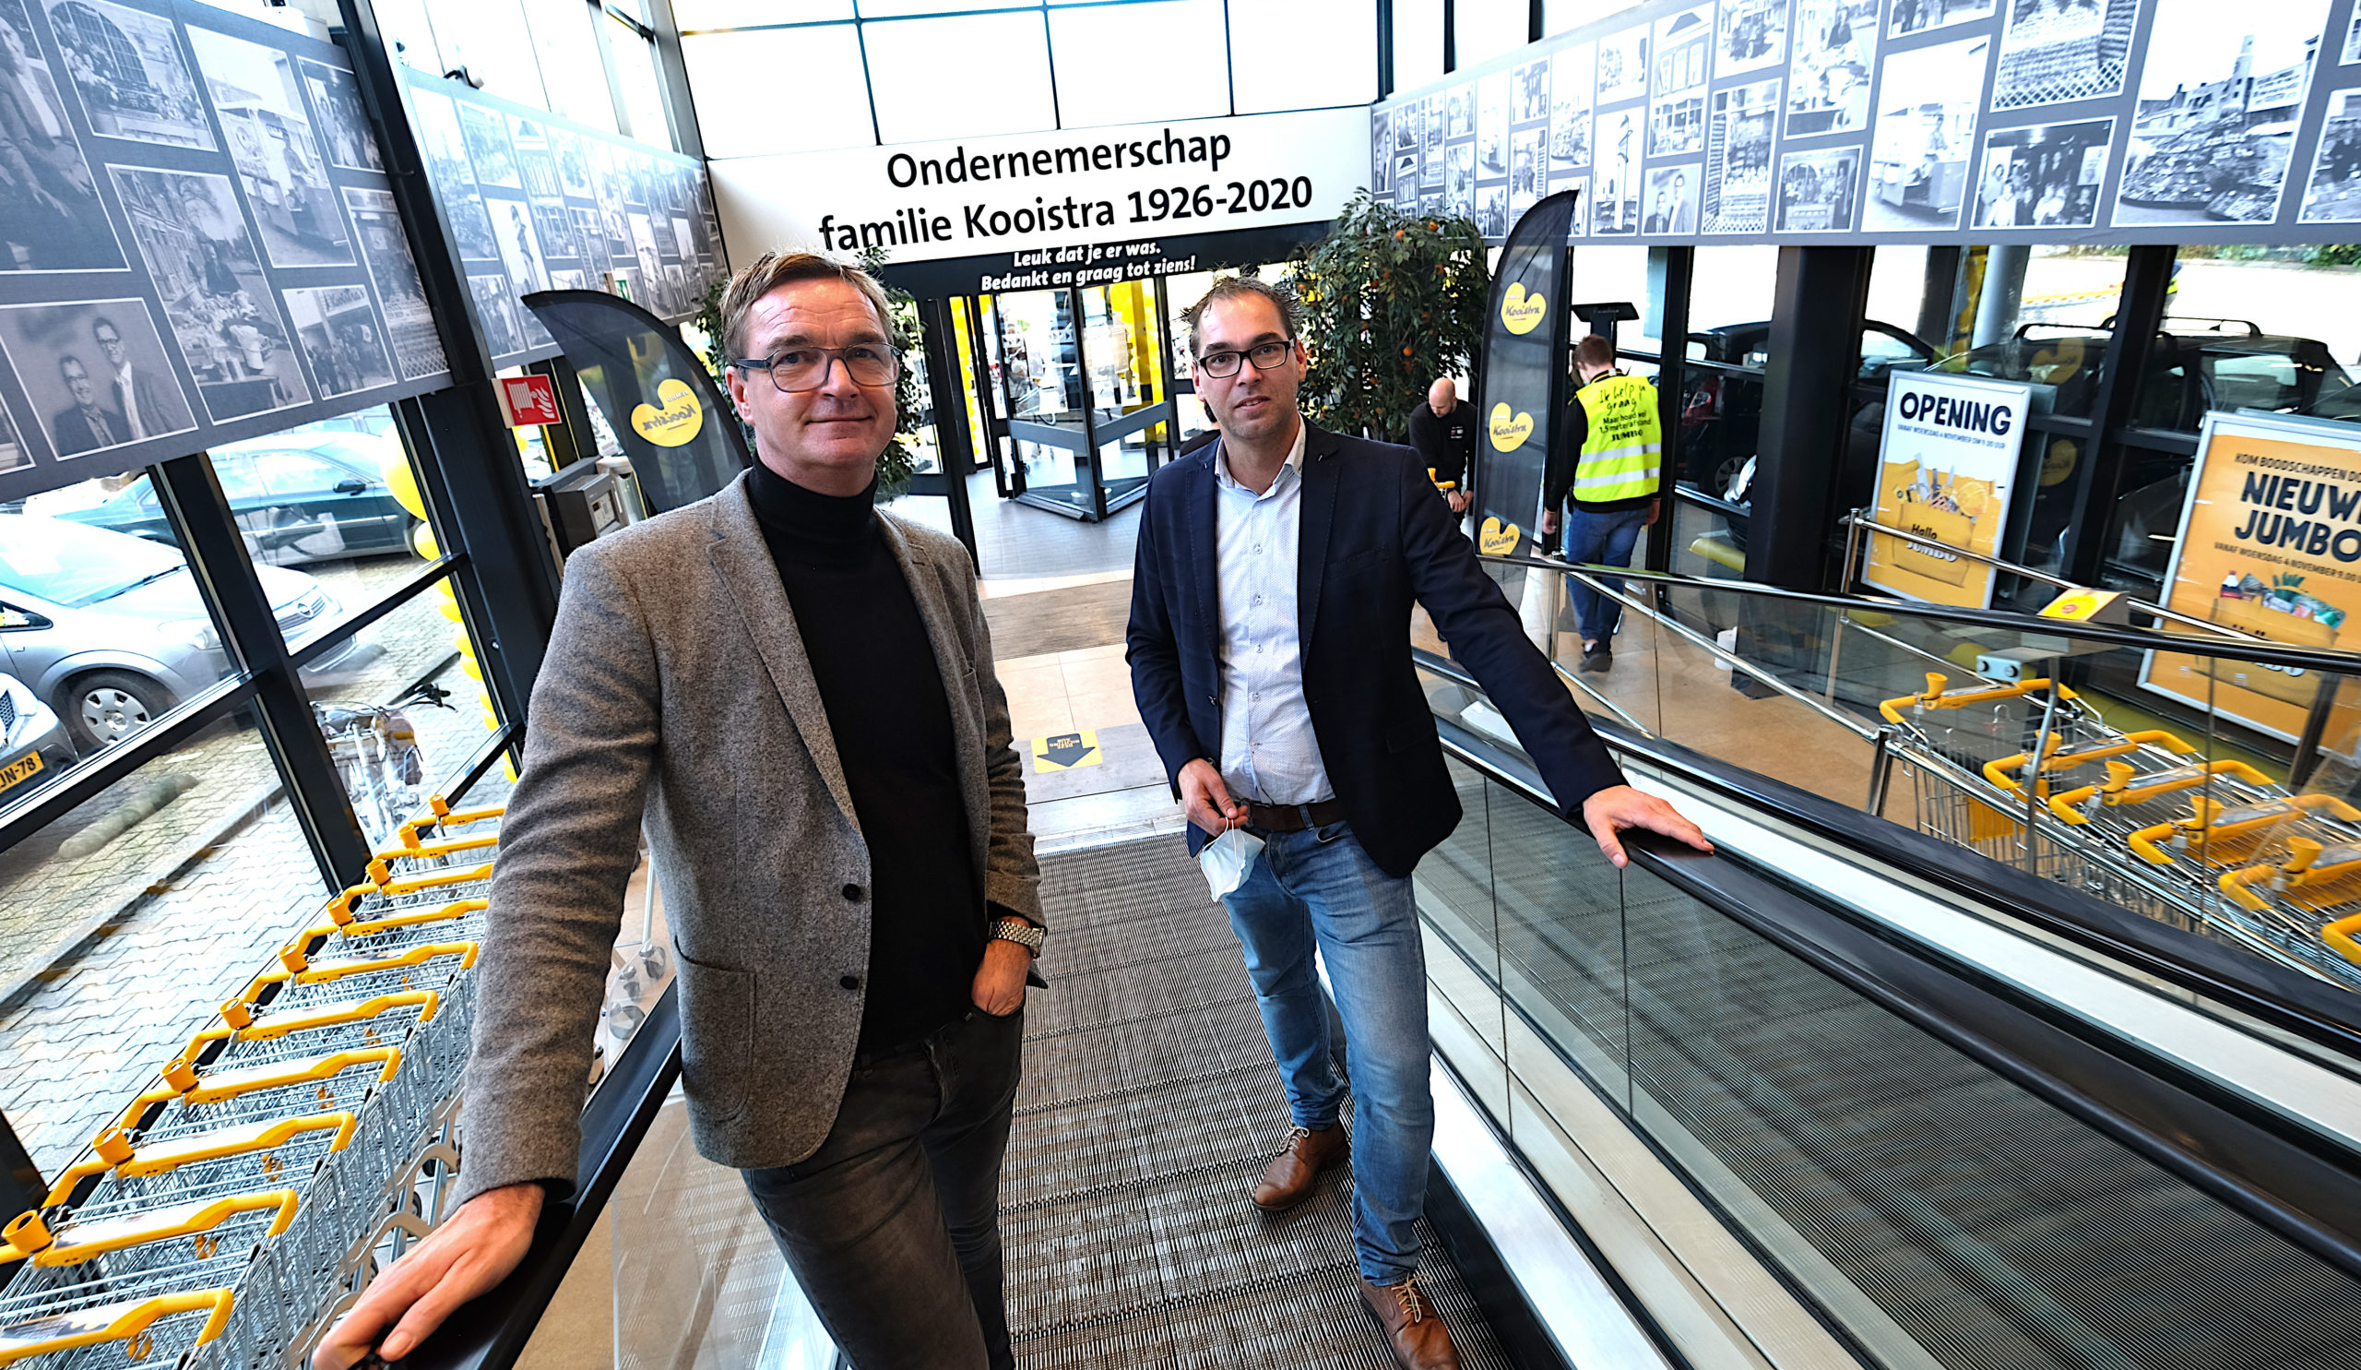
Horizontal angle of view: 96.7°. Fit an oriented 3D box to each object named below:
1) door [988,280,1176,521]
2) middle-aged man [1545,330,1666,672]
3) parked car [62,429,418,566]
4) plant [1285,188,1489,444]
[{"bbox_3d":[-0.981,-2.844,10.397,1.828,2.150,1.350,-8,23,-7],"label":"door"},{"bbox_3d":[2.260,-0.945,5.589,0.580,1.760,0.420,-11,23,-13],"label":"middle-aged man"},{"bbox_3d":[-8.869,-2.017,11.113,4.400,1.420,1.740,-8,23,-7],"label":"parked car"},{"bbox_3d":[1.404,-1.942,7.115,1.350,2.580,1.350,-8,23,-7],"label":"plant"}]

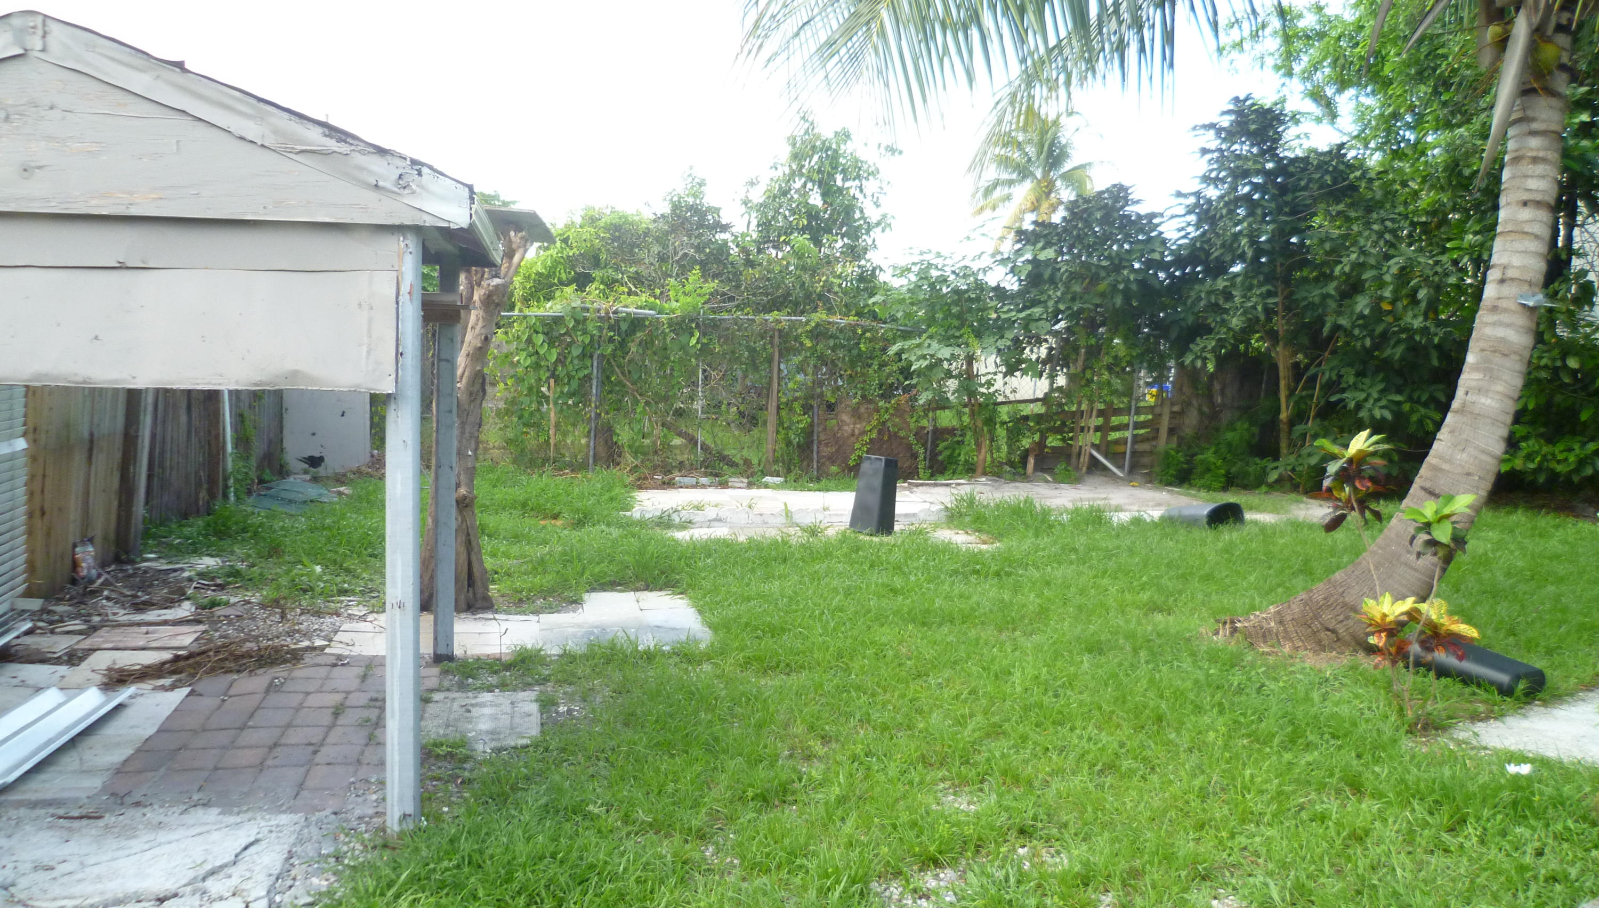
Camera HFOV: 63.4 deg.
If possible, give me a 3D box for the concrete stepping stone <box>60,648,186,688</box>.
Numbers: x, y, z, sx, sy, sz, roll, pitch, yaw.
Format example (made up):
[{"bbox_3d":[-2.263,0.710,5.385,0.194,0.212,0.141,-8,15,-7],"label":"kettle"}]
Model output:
[{"bbox_3d":[-2.995,0.979,5.740,0.400,0.050,0.600,0,6,-14],"label":"concrete stepping stone"}]

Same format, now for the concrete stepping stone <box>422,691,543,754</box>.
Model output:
[{"bbox_3d":[-1.279,1.089,5.244,0.420,0.050,0.610,1,6,-13],"label":"concrete stepping stone"}]

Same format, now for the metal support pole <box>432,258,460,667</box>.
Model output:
[{"bbox_3d":[-1.625,0.030,5.941,0.090,1.889,0.090,1,6,-12],"label":"metal support pole"}]

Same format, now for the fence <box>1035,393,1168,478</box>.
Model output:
[{"bbox_3d":[3.398,-0.206,14.590,1.620,0.930,0.120,1,6,-5],"label":"fence"}]

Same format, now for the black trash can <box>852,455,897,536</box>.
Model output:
[{"bbox_3d":[0.599,0.322,10.173,0.200,0.590,0.340,1,7,-36],"label":"black trash can"}]

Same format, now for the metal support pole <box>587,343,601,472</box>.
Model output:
[{"bbox_3d":[-2.101,-0.506,13.249,0.055,1.420,0.055,3,6,0],"label":"metal support pole"}]

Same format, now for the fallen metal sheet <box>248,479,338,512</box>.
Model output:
[{"bbox_3d":[-4.245,0.317,10.810,0.720,0.160,1.050,0,6,-21],"label":"fallen metal sheet"}]

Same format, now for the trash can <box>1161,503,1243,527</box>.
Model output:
[{"bbox_3d":[3.468,0.505,11.144,0.370,0.220,0.600,-2,7,-32],"label":"trash can"}]

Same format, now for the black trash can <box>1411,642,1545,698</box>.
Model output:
[{"bbox_3d":[3.269,1.012,6.271,0.330,0.200,0.580,-1,6,-24],"label":"black trash can"}]

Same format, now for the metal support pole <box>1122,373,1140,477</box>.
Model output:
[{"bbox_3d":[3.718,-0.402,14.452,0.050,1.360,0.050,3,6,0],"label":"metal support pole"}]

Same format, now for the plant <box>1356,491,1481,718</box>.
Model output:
[{"bbox_3d":[2.712,0.658,5.591,0.470,1.006,0.430,5,7,26],"label":"plant"}]

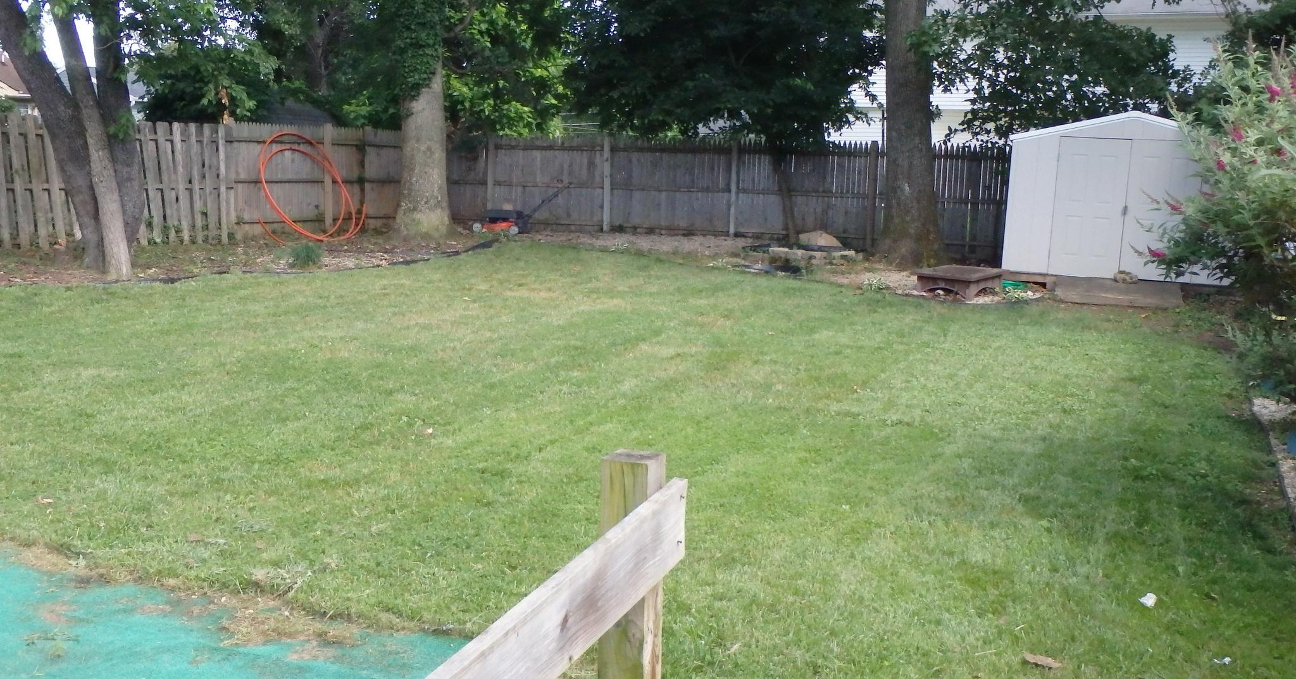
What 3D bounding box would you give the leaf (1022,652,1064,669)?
[{"bbox_3d":[1.356,1.105,4.376,0.128,0.020,0.055,9,12,36],"label":"leaf"}]

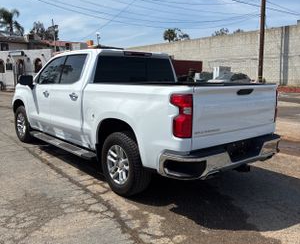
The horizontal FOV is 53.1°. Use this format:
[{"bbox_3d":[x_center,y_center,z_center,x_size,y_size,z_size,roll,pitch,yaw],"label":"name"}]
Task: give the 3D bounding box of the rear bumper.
[{"bbox_3d":[0.971,0.346,3.526,1.980,0.260,0.400,-6,11,-39],"label":"rear bumper"}]

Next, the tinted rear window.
[{"bbox_3d":[-0.185,-0.810,4.785,1.600,0.430,0.090,-6,11,-39],"label":"tinted rear window"}]

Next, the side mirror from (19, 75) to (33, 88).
[{"bbox_3d":[-2.250,-0.735,5.494,0.260,0.240,0.160,-6,11,-39],"label":"side mirror"}]

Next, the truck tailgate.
[{"bbox_3d":[1.001,-0.102,3.430,1.580,0.640,0.100,-6,11,-39],"label":"truck tailgate"}]

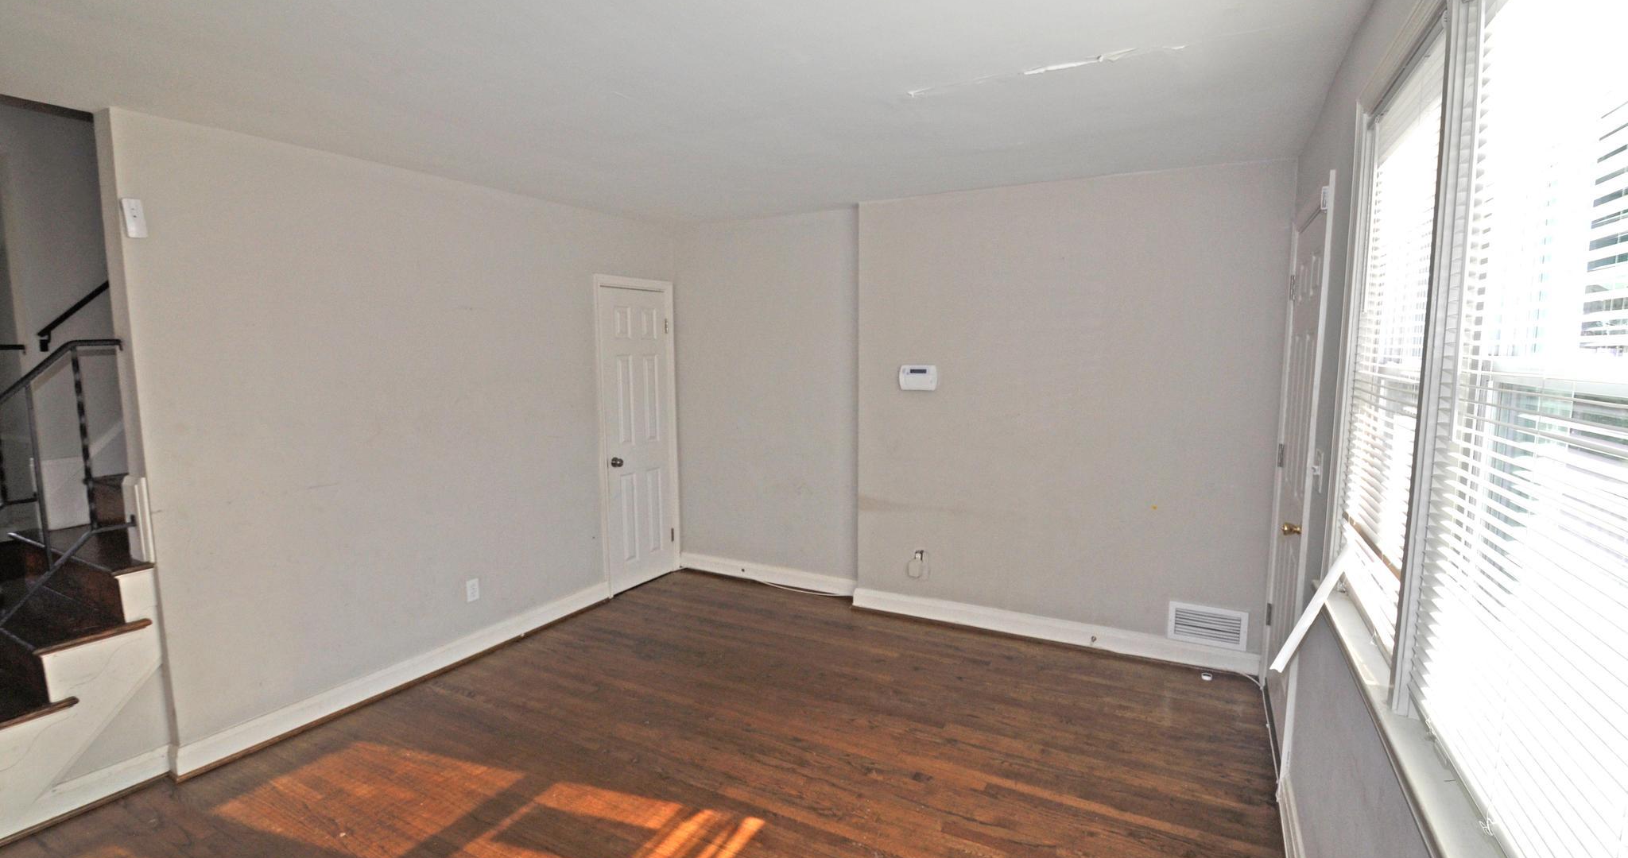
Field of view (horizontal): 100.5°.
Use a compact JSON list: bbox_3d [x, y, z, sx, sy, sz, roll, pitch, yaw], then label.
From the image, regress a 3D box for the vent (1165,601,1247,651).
[{"bbox_3d":[1.964,0.986,3.381,0.343,0.197,0.020,3,7,25],"label":"vent"}]

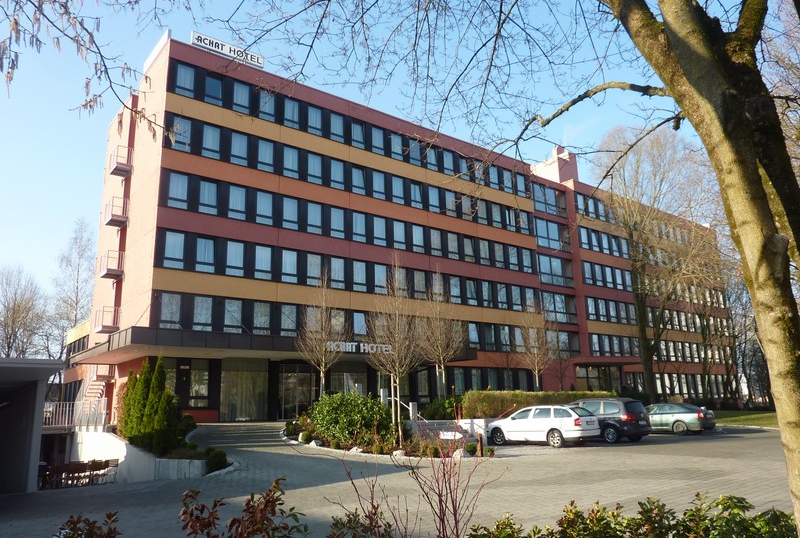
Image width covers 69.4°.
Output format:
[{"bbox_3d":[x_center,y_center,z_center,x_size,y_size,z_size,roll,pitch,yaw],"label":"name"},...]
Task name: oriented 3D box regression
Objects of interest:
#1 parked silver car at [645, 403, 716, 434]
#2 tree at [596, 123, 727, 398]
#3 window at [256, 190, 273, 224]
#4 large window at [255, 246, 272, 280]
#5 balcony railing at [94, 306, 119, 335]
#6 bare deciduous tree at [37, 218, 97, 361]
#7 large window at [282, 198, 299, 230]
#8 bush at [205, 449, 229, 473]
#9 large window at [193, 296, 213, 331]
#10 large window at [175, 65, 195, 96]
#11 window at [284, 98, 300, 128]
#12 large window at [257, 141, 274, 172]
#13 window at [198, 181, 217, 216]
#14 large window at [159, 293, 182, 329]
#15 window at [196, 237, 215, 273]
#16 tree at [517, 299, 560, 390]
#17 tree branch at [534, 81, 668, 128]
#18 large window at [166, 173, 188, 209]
[{"bbox_3d":[13.110,7.491,28.871,1.780,1.460,4.570,10,-19,-40],"label":"parked silver car"},{"bbox_3d":[17.870,-0.572,39.944,8.672,20.300,8.672,9,-18,-37],"label":"tree"},{"bbox_3d":[-6.799,-3.053,29.128,0.831,1.632,0.120,9,-18,-36],"label":"window"},{"bbox_3d":[-6.709,-0.293,28.424,0.831,1.632,0.120,9,-18,-36],"label":"large window"},{"bbox_3d":[-15.288,2.679,30.240,0.786,1.186,1.492,9,-18,-37],"label":"balcony railing"},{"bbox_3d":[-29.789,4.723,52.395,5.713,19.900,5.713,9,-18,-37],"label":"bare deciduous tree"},{"bbox_3d":[-5.783,-2.922,30.547,0.900,1.692,0.120,9,-18,-36],"label":"large window"},{"bbox_3d":[-5.018,5.264,15.800,0.656,0.620,0.656,9,-18,-37],"label":"bush"},{"bbox_3d":[-9.069,2.153,26.538,0.900,1.692,0.120,9,-18,-36],"label":"large window"},{"bbox_3d":[-10.578,-9.270,28.515,0.900,1.692,0.120,9,-18,-36],"label":"large window"},{"bbox_3d":[-5.845,-8.396,31.379,0.831,1.632,0.120,9,-18,-36],"label":"window"},{"bbox_3d":[-7.161,-6.011,31.018,0.950,1.710,0.150,9,-18,-37],"label":"large window"},{"bbox_3d":[-9.414,-3.520,28.501,0.950,1.710,0.150,9,-18,-37],"label":"window"},{"bbox_3d":[-10.399,2.018,26.177,0.950,1.710,0.150,9,-18,-37],"label":"large window"},{"bbox_3d":[-9.749,-0.700,28.984,0.960,1.820,0.120,9,-18,-37],"label":"window"},{"bbox_3d":[7.372,4.685,30.750,2.450,6.126,2.450,-2,-14,0],"label":"tree"},{"bbox_3d":[1.744,-1.424,5.000,1.120,0.420,0.400,-2,-14,0],"label":"tree branch"},{"bbox_3d":[-11.076,-3.893,28.835,0.960,1.820,0.120,9,-18,-37],"label":"large window"}]

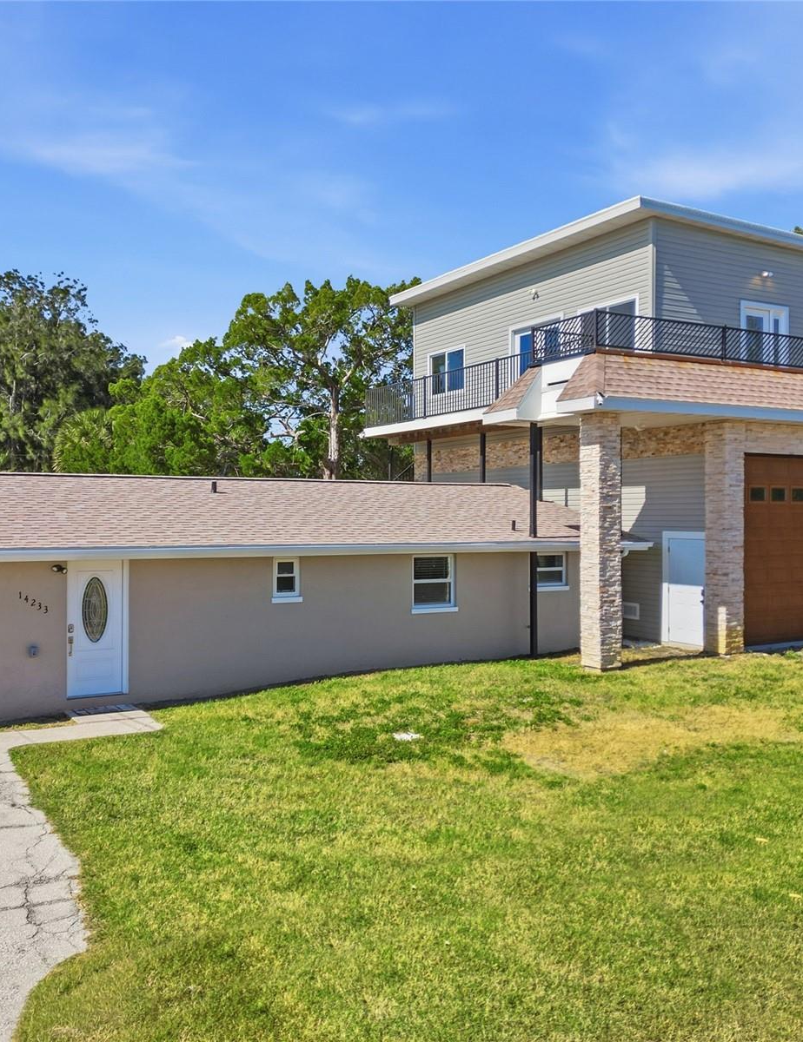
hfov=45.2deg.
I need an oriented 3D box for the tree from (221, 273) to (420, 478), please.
[{"bbox_3d":[-2.762,-3.538,38.000,8.400,12.280,8.200,0,0,-29],"label":"tree"}]

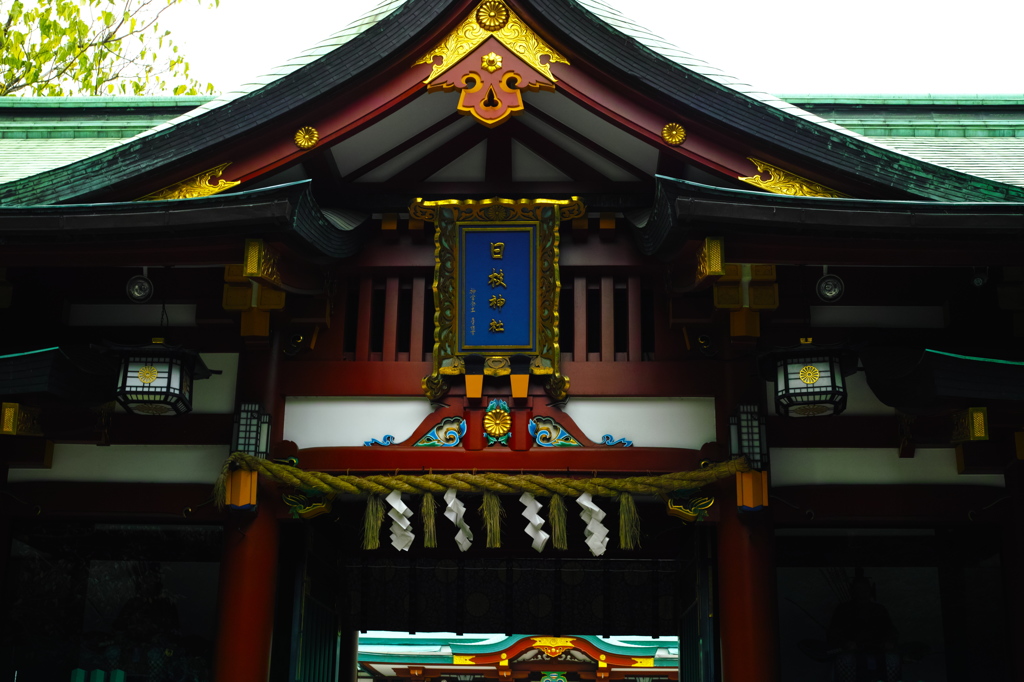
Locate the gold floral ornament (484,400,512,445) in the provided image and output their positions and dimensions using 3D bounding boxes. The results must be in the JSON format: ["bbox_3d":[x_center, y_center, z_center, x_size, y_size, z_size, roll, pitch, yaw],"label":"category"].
[{"bbox_3d":[-0.113,0.675,10.721,0.235,0.400,0.120,0,-18,3],"label":"gold floral ornament"}]

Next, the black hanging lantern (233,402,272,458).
[{"bbox_3d":[-2.148,0.798,10.528,0.310,0.550,0.260,0,-18,3],"label":"black hanging lantern"}]

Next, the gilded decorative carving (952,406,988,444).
[{"bbox_3d":[3.276,0.608,9.131,0.130,0.270,0.350,0,-18,3],"label":"gilded decorative carving"}]

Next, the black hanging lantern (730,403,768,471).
[{"bbox_3d":[1.912,0.791,10.335,0.310,0.550,0.260,0,-18,3],"label":"black hanging lantern"}]

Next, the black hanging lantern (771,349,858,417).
[{"bbox_3d":[1.953,0.234,8.368,0.650,0.470,0.650,-5,-18,17],"label":"black hanging lantern"}]

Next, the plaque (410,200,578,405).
[{"bbox_3d":[-0.116,-0.333,10.589,1.430,1.700,0.250,0,1,3],"label":"plaque"}]

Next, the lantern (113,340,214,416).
[{"bbox_3d":[-2.377,0.236,8.575,0.650,0.470,0.650,2,-18,-4],"label":"lantern"}]

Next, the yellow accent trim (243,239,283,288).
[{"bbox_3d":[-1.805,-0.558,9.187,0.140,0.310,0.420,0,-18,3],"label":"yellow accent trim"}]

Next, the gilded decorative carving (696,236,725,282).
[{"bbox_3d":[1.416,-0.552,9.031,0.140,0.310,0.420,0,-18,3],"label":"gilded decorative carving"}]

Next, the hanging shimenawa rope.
[{"bbox_3d":[-0.250,1.278,10.285,4.260,0.750,0.270,0,-18,3],"label":"hanging shimenawa rope"}]

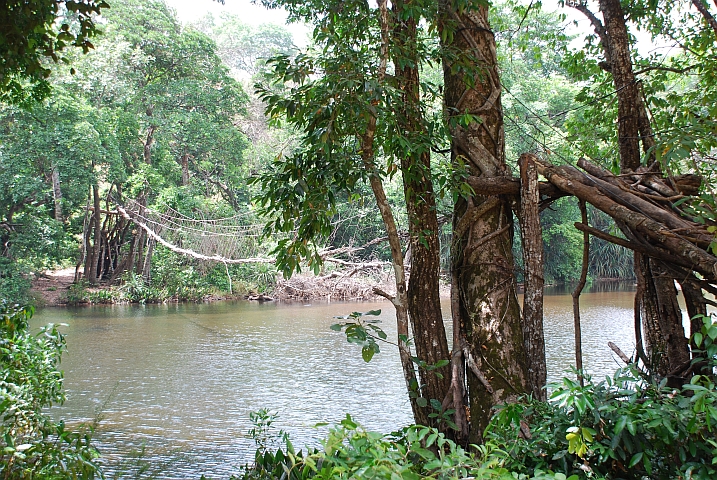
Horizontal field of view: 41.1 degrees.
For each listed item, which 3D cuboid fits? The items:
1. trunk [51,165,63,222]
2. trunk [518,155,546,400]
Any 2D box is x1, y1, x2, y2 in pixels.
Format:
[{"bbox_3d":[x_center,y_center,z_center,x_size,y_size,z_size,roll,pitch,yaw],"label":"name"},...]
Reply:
[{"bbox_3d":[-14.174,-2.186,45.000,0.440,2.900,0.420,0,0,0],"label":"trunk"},{"bbox_3d":[1.641,0.362,9.000,0.220,2.350,0.210,0,0,0],"label":"trunk"}]

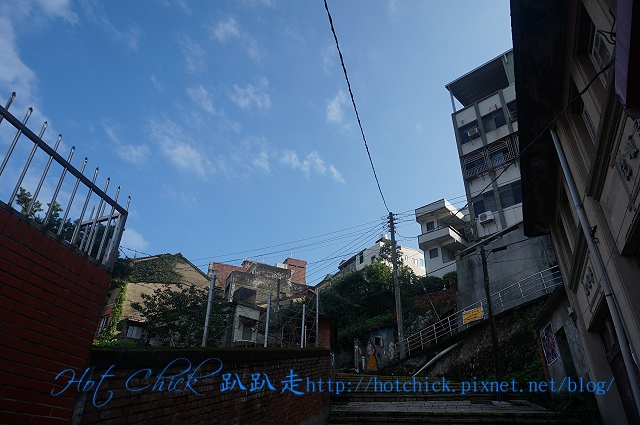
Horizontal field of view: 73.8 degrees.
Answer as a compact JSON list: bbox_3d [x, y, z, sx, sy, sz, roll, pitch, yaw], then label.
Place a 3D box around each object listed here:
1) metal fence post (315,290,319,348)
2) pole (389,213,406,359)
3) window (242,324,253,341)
[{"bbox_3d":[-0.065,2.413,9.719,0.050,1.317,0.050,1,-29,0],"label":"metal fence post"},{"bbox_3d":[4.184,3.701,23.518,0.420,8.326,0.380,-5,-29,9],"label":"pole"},{"bbox_3d":[-5.019,8.308,29.500,0.720,1.120,0.150,20,-34,-31],"label":"window"}]

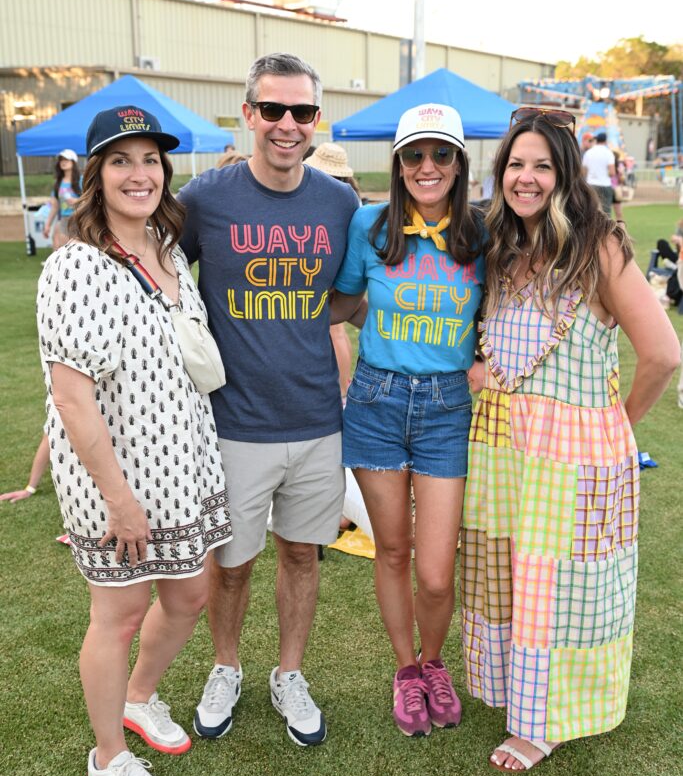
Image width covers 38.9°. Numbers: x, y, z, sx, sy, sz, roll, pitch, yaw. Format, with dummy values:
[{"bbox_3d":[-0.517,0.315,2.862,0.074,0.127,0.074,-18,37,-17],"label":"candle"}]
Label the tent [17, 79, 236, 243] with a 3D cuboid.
[{"bbox_3d":[-3.770,-4.095,17.569,3.050,3.050,3.050,1,14,6],"label":"tent"}]

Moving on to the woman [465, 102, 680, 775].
[{"bbox_3d":[0.577,0.155,2.497,0.570,1.670,0.420,5,15,21],"label":"woman"}]

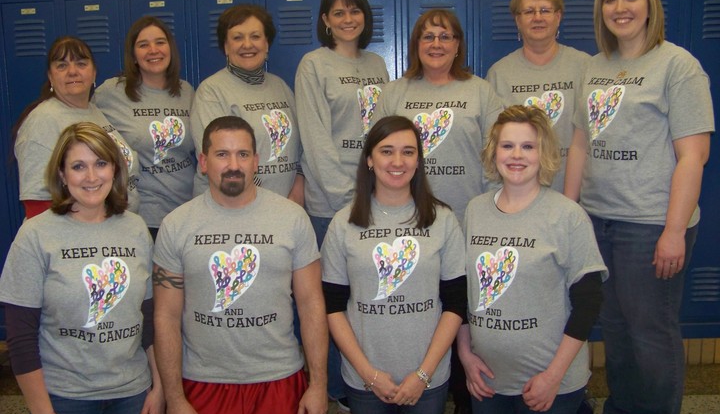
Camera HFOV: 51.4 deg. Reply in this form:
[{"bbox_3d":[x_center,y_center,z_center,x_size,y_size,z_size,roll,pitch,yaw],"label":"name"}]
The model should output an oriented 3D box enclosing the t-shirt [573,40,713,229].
[{"bbox_3d":[0.981,-0.252,2.600,0.480,0.620,0.310,3,7,42],"label":"t-shirt"}]

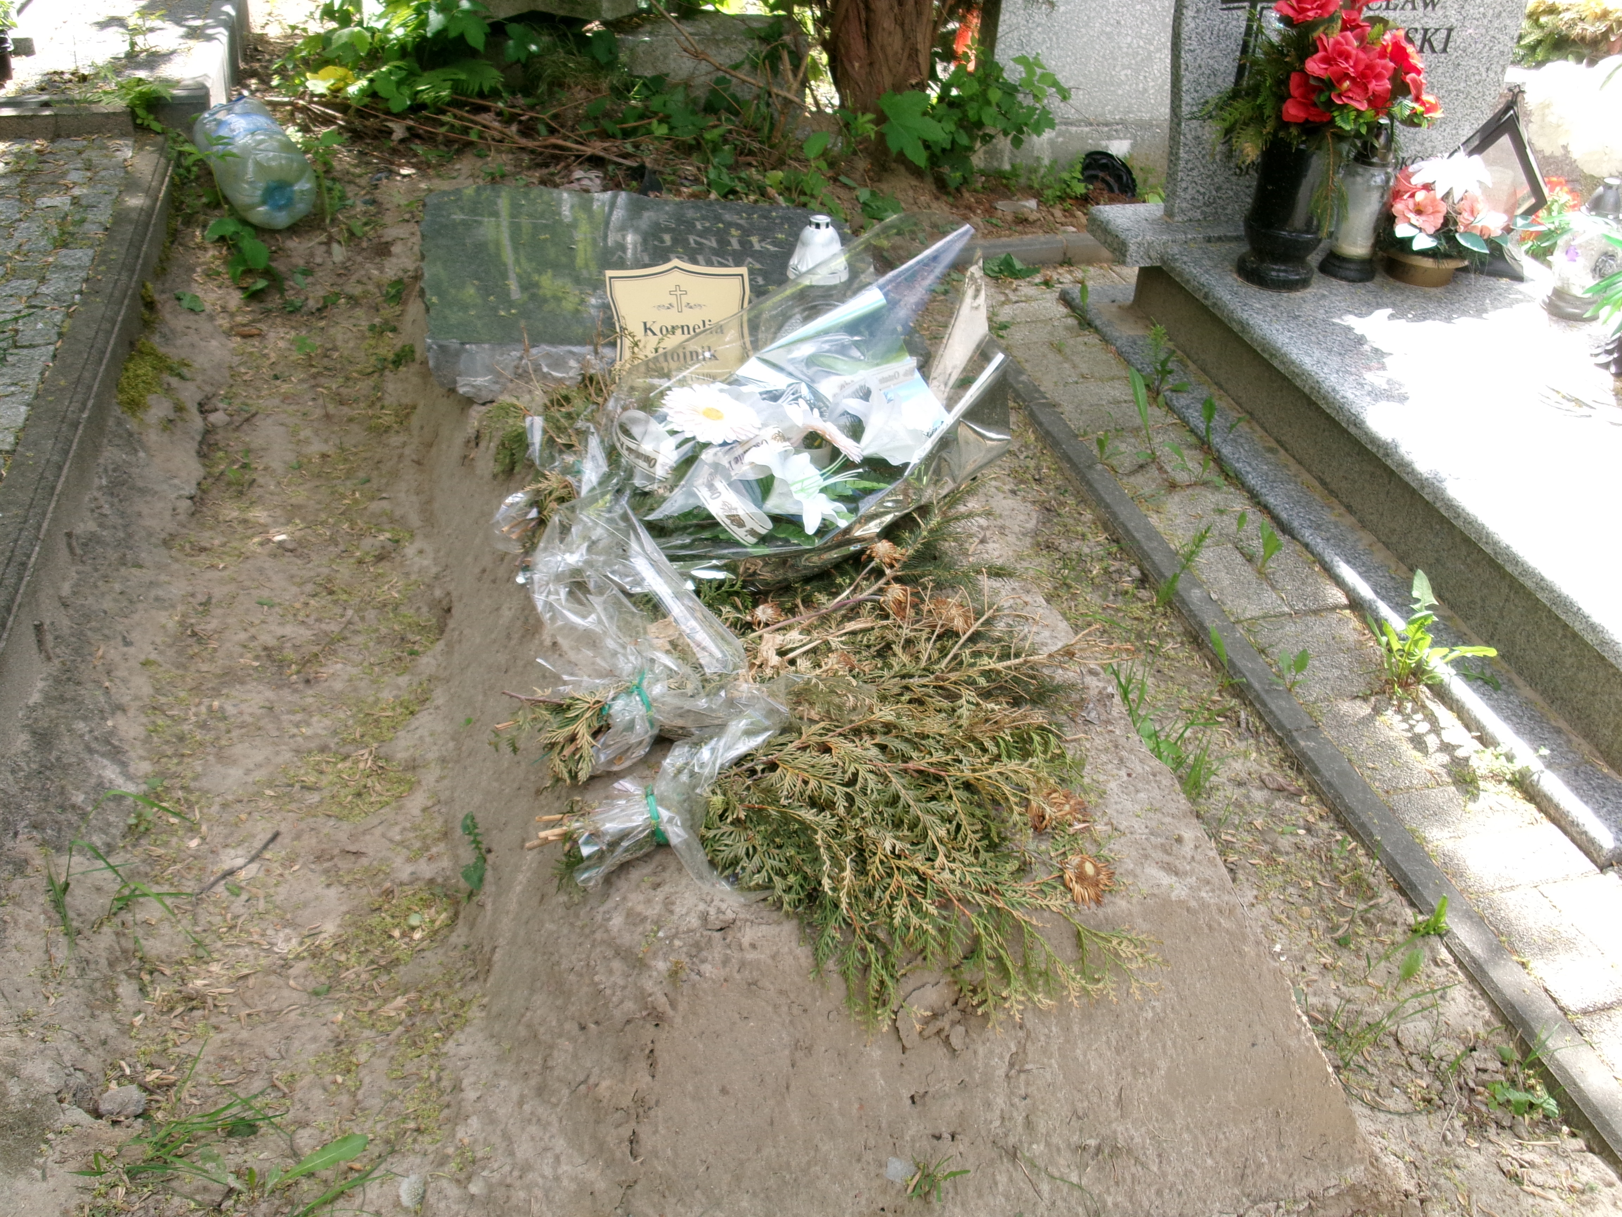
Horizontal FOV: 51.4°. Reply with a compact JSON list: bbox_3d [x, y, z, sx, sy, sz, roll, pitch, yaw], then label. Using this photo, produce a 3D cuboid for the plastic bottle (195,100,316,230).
[{"bbox_3d":[-1.179,-0.951,3.592,0.172,0.172,0.322,-18,47,-28],"label":"plastic bottle"}]

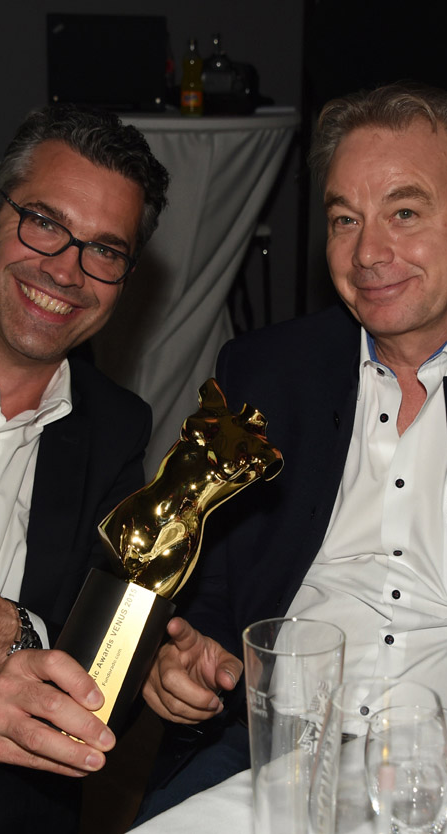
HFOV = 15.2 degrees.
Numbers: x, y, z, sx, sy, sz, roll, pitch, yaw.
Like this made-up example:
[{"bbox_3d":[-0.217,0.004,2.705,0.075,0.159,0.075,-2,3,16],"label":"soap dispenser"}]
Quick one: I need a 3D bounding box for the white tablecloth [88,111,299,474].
[{"bbox_3d":[-0.156,-0.264,4.424,0.730,1.100,0.730,0,16,0],"label":"white tablecloth"}]

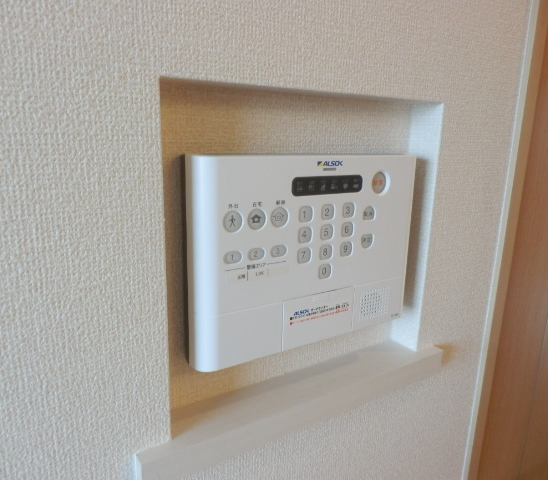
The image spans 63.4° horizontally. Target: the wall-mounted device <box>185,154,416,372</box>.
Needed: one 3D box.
[{"bbox_3d":[0.030,0.009,0.379,0.218,0.160,0.028,-7,16,-32],"label":"wall-mounted device"}]

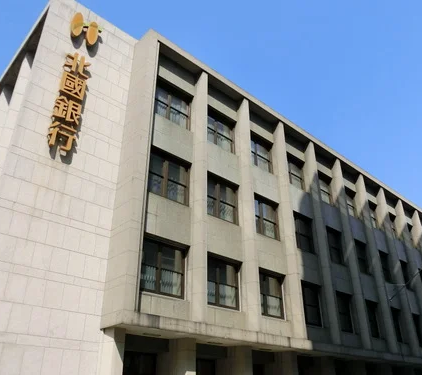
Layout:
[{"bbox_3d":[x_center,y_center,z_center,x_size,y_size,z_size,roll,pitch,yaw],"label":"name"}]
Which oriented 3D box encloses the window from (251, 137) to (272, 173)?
[{"bbox_3d":[2.200,-1.661,20.635,2.047,1.911,0.168,24,-37,-36],"label":"window"}]

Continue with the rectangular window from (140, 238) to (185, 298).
[{"bbox_3d":[-1.837,2.829,14.912,2.331,1.976,0.189,23,-36,-37],"label":"rectangular window"}]

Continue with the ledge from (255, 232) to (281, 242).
[{"bbox_3d":[2.312,2.202,18.311,2.058,0.084,0.283,24,-37,-36],"label":"ledge"}]

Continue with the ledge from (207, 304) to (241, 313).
[{"bbox_3d":[0.383,4.417,15.059,2.058,0.084,0.283,24,-37,-36],"label":"ledge"}]

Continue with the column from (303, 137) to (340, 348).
[{"bbox_3d":[5.823,2.423,22.380,0.400,11.355,0.533,23,-36,-37],"label":"column"}]

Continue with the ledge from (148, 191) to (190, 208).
[{"bbox_3d":[-1.725,0.524,16.001,2.375,0.144,0.289,23,-36,-37],"label":"ledge"}]

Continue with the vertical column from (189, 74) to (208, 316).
[{"bbox_3d":[-0.435,-0.282,17.213,0.400,11.355,0.533,23,-36,-37],"label":"vertical column"}]

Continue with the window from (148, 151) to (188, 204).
[{"bbox_3d":[-1.682,-0.294,15.812,2.047,1.953,0.168,24,-37,-36],"label":"window"}]

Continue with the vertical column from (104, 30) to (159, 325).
[{"bbox_3d":[-2.718,-1.167,14.947,0.483,11.728,1.102,24,-37,-36],"label":"vertical column"}]

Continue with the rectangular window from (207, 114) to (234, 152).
[{"bbox_3d":[0.264,-2.680,19.993,2.331,1.998,0.189,23,-36,-37],"label":"rectangular window"}]

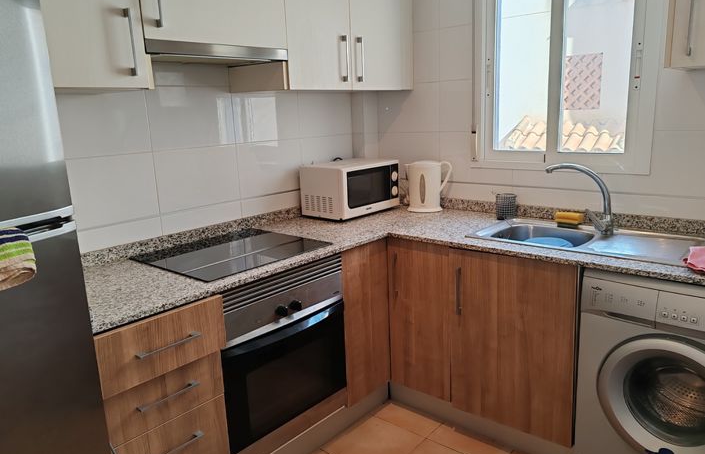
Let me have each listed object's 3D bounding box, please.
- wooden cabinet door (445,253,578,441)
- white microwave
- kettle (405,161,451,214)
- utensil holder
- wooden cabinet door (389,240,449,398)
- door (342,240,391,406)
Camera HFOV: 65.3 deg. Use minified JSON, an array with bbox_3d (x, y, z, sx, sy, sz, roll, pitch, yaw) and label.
[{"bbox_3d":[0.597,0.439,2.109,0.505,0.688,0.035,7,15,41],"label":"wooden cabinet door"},{"bbox_3d":[-0.006,-0.202,2.852,0.300,0.252,0.460,8,16,40],"label":"white microwave"},{"bbox_3d":[0.389,-0.208,2.824,0.250,0.247,0.150,1,13,15],"label":"kettle"},{"bbox_3d":[0.724,-0.098,2.589,0.100,0.110,0.100,8,16,40],"label":"utensil holder"},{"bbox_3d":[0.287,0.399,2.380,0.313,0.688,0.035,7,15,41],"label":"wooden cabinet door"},{"bbox_3d":[0.061,0.407,2.385,0.022,0.688,0.288,7,15,41],"label":"door"}]

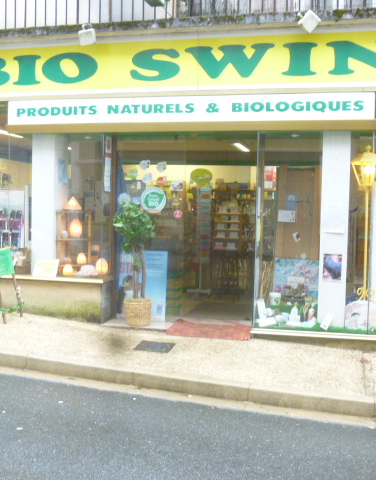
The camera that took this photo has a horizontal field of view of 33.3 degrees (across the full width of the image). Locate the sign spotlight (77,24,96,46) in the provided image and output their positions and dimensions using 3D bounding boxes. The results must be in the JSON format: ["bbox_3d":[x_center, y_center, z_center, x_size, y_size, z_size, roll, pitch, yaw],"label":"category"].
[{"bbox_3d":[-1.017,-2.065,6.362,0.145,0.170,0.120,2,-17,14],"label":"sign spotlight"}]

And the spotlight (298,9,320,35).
[{"bbox_3d":[1.121,-2.015,5.825,0.160,0.150,0.110,48,-2,22],"label":"spotlight"}]

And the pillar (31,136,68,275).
[{"bbox_3d":[-1.619,-0.416,7.351,0.287,1.680,0.300,2,3,14],"label":"pillar"}]

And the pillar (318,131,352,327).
[{"bbox_3d":[1.540,-0.112,6.574,0.275,2.050,0.290,2,3,14],"label":"pillar"}]

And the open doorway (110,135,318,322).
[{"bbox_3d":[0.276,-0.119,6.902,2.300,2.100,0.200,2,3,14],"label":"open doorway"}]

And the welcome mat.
[{"bbox_3d":[0.249,0.980,6.801,0.880,0.050,0.500,2,3,14],"label":"welcome mat"}]

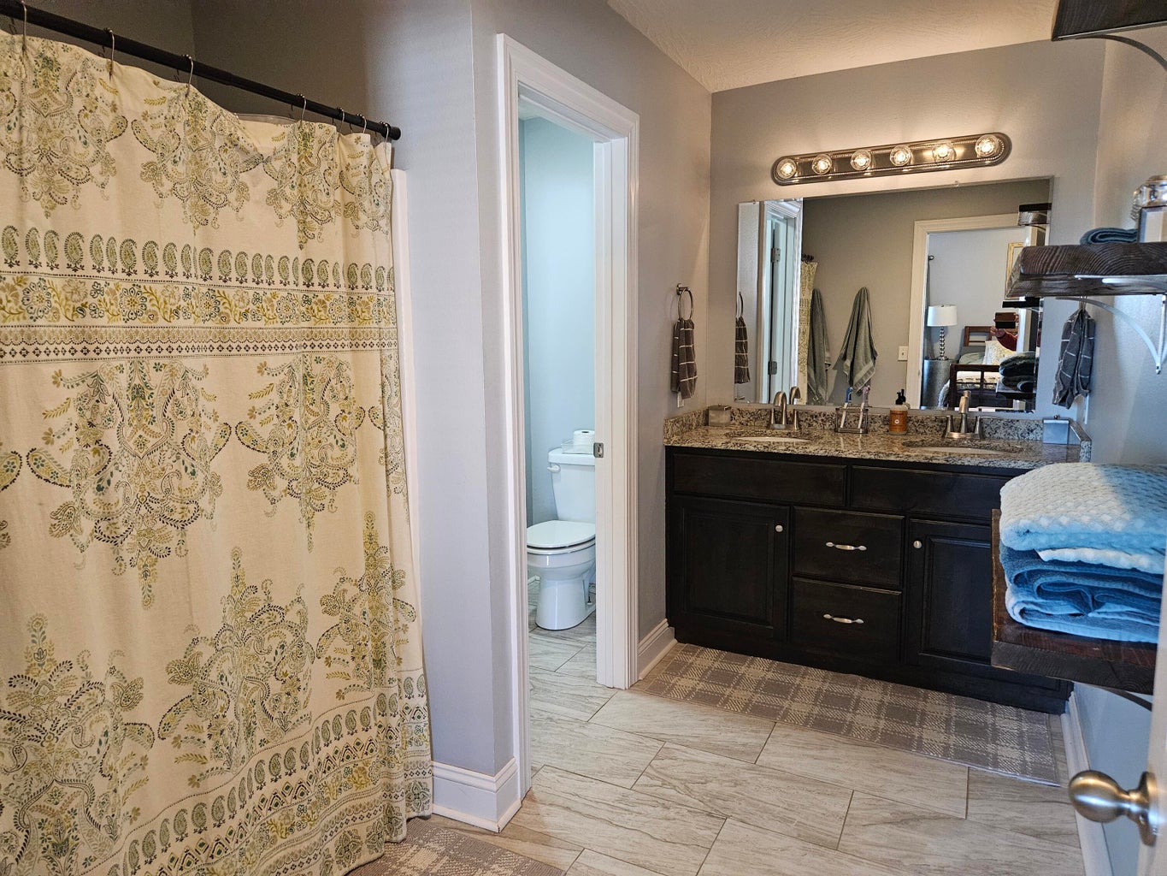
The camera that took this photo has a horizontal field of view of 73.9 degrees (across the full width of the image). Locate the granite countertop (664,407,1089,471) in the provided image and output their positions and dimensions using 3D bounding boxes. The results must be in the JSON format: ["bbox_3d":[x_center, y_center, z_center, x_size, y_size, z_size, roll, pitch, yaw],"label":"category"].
[{"bbox_3d":[1.155,-0.013,3.194,1.528,0.118,0.564,4,9,27],"label":"granite countertop"}]

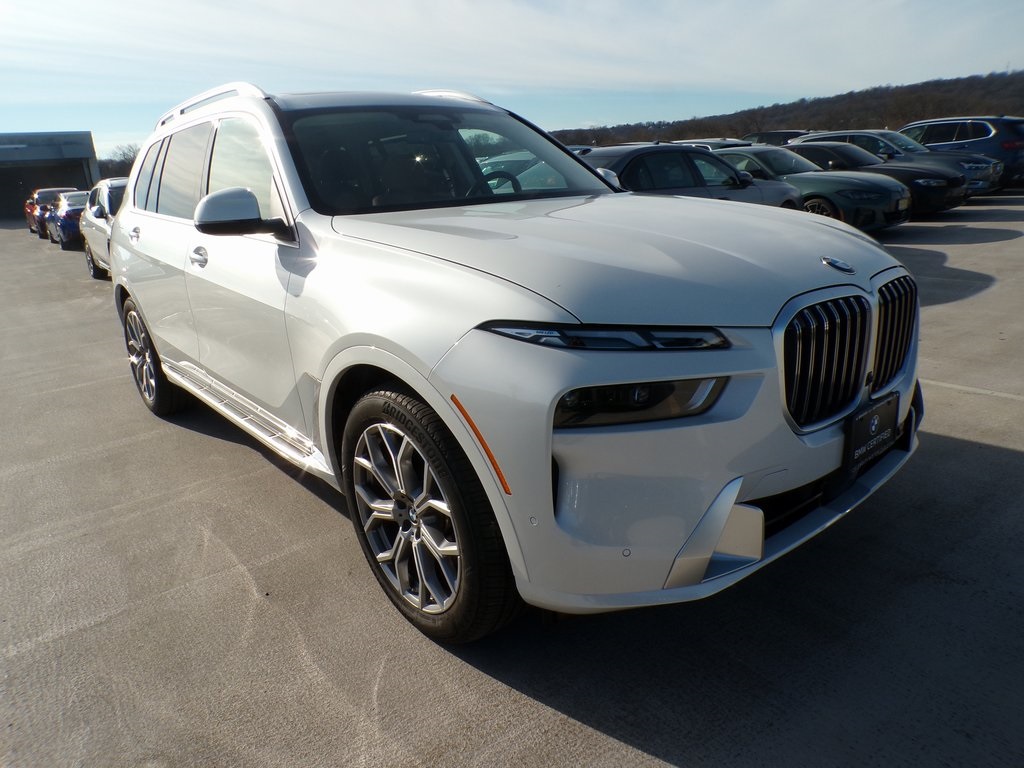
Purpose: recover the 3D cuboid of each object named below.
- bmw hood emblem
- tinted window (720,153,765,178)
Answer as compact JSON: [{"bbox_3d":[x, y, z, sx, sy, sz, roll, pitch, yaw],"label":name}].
[{"bbox_3d":[0.846,-0.307,1.840,0.084,0.013,0.084,-16,47,-37],"label":"bmw hood emblem"},{"bbox_3d":[3.530,-3.352,10.898,0.900,0.440,0.060,13,-1,43],"label":"tinted window"}]

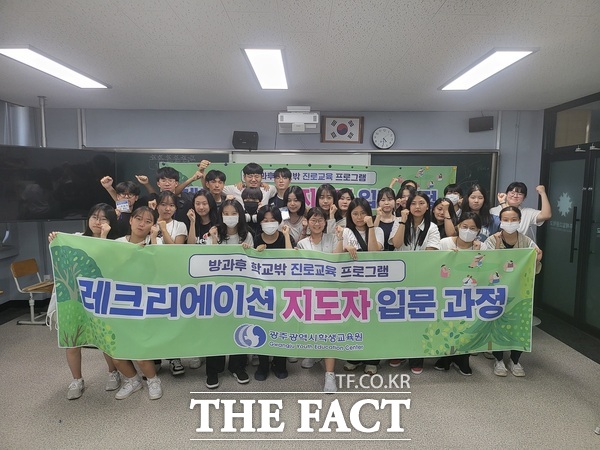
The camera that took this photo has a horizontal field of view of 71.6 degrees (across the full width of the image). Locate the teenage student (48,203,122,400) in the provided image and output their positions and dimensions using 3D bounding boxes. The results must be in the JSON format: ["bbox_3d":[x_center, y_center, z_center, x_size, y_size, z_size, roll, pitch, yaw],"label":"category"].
[{"bbox_3d":[-1.644,0.565,3.248,0.520,1.460,0.450,0,5,-8],"label":"teenage student"}]

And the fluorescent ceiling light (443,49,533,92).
[{"bbox_3d":[1.556,-1.338,3.605,0.300,0.060,1.270,0,5,1],"label":"fluorescent ceiling light"}]

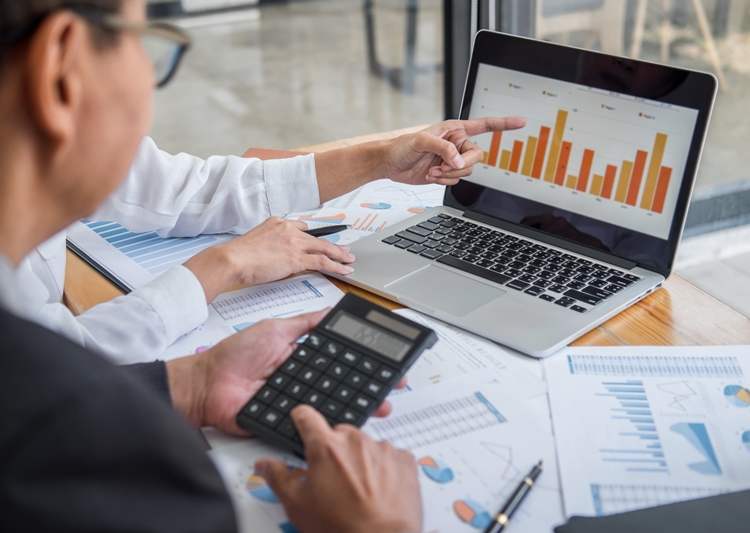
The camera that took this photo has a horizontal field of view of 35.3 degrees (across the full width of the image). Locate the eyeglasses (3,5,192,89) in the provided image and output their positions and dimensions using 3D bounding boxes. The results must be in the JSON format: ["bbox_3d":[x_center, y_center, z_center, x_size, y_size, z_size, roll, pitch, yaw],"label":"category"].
[{"bbox_3d":[-0.203,-0.137,0.689,0.142,0.046,0.137,14,7,31],"label":"eyeglasses"}]

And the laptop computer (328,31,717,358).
[{"bbox_3d":[0.138,-0.093,1.230,0.314,0.215,0.288,21,33,40],"label":"laptop computer"}]

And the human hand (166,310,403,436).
[{"bbox_3d":[-0.078,0.094,1.018,0.195,0.062,0.108,1,40,7],"label":"human hand"}]

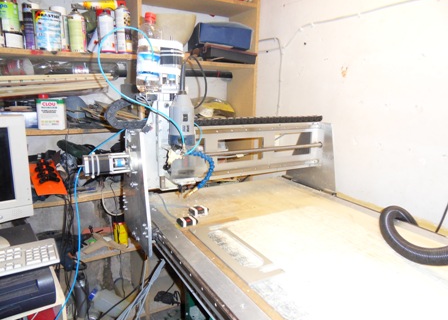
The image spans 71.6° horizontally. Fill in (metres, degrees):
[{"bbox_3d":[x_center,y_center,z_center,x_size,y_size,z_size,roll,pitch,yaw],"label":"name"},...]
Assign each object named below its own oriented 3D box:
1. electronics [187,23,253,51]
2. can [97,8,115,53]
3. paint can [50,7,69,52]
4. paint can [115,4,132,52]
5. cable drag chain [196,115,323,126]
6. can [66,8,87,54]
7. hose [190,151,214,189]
[{"bbox_3d":[-0.021,-0.707,1.816,0.320,0.115,0.200,-4,13,-24],"label":"electronics"},{"bbox_3d":[-0.543,-0.585,1.447,0.065,0.191,0.065,-6,13,-29],"label":"can"},{"bbox_3d":[-0.732,-0.581,1.392,0.065,0.200,0.065,-6,13,-29],"label":"paint can"},{"bbox_3d":[-0.472,-0.607,1.472,0.065,0.226,0.065,-6,13,-29],"label":"paint can"},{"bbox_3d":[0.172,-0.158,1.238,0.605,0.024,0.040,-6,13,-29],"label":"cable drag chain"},{"bbox_3d":[-0.649,-0.569,1.375,0.066,0.185,0.066,-6,13,-29],"label":"can"},{"bbox_3d":[-0.064,0.028,0.942,0.077,0.114,0.045,-6,13,-29],"label":"hose"}]

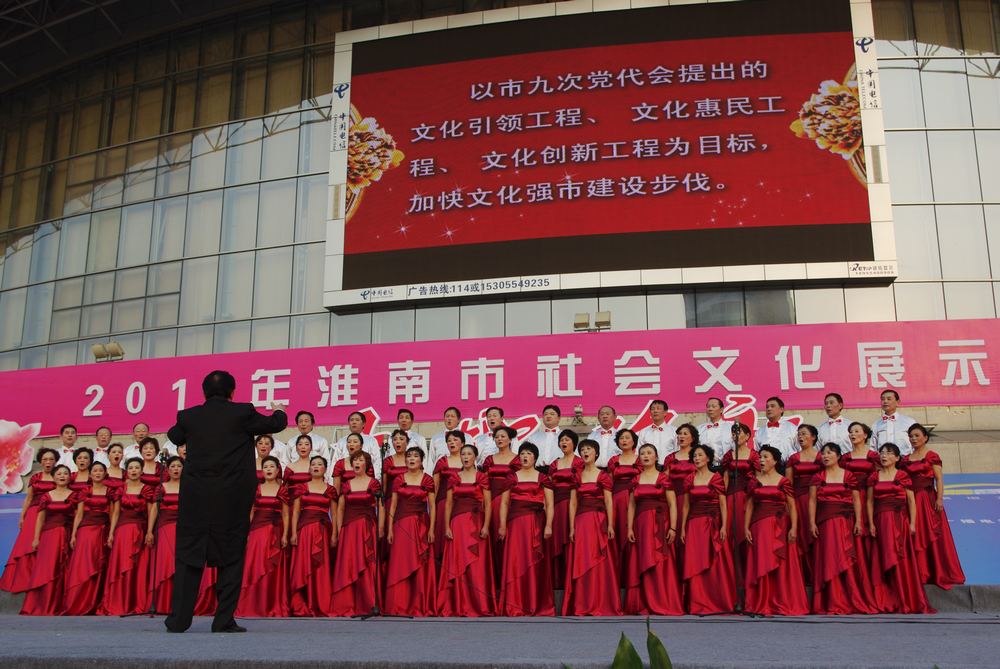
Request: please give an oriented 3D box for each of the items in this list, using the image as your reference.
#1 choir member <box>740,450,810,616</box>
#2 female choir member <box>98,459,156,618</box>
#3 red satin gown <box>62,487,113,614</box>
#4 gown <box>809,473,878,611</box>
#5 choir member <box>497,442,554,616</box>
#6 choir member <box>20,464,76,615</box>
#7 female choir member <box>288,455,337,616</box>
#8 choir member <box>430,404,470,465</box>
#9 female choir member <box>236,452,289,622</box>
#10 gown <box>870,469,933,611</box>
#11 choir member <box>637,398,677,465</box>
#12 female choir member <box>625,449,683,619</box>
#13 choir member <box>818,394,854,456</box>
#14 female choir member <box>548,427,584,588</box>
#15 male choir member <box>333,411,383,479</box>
[{"bbox_3d":[2.682,1.894,10.587,0.520,1.605,0.400,-4,-13,16],"label":"choir member"},{"bbox_3d":[-3.893,2.115,11.388,0.520,1.636,0.400,1,-13,-8],"label":"female choir member"},{"bbox_3d":[-4.326,2.259,11.400,0.490,1.315,0.430,5,-14,-20],"label":"red satin gown"},{"bbox_3d":[3.249,1.962,10.315,0.580,1.353,0.460,-4,-13,16],"label":"gown"},{"bbox_3d":[0.267,1.876,10.528,0.560,1.660,0.480,-2,-13,8],"label":"choir member"},{"bbox_3d":[-4.920,2.257,12.006,0.550,1.623,0.460,2,-13,-12],"label":"choir member"},{"bbox_3d":[-1.886,2.028,11.024,0.510,1.608,0.430,1,-13,-6],"label":"female choir member"},{"bbox_3d":[-0.549,1.690,12.239,0.500,1.749,0.310,-2,-13,7],"label":"choir member"},{"bbox_3d":[-2.393,2.051,11.107,0.540,1.605,0.450,1,-13,-4],"label":"female choir member"},{"bbox_3d":[3.808,1.968,10.346,0.540,1.336,0.450,-6,-14,22],"label":"gown"},{"bbox_3d":[1.724,1.548,11.648,0.490,1.720,0.320,-4,-13,14],"label":"choir member"},{"bbox_3d":[1.502,1.882,10.545,0.570,1.629,0.480,-4,-13,14],"label":"female choir member"},{"bbox_3d":[3.530,1.467,11.201,0.510,1.740,0.300,-6,-14,23],"label":"choir member"},{"bbox_3d":[0.710,1.771,11.088,0.540,1.609,0.450,-2,-13,9],"label":"female choir member"},{"bbox_3d":[-1.566,1.664,11.657,0.510,1.690,0.300,0,-13,-2],"label":"male choir member"}]

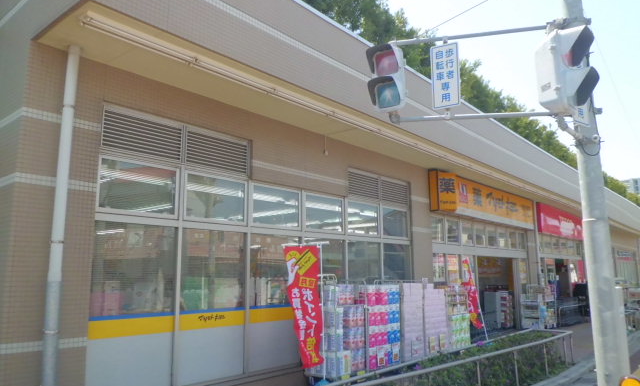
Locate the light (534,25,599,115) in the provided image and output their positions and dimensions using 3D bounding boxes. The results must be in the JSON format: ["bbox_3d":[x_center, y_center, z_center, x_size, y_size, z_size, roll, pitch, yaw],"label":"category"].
[{"bbox_3d":[2.110,-1.028,4.120,0.400,0.700,0.360,-8,-12,37],"label":"light"}]

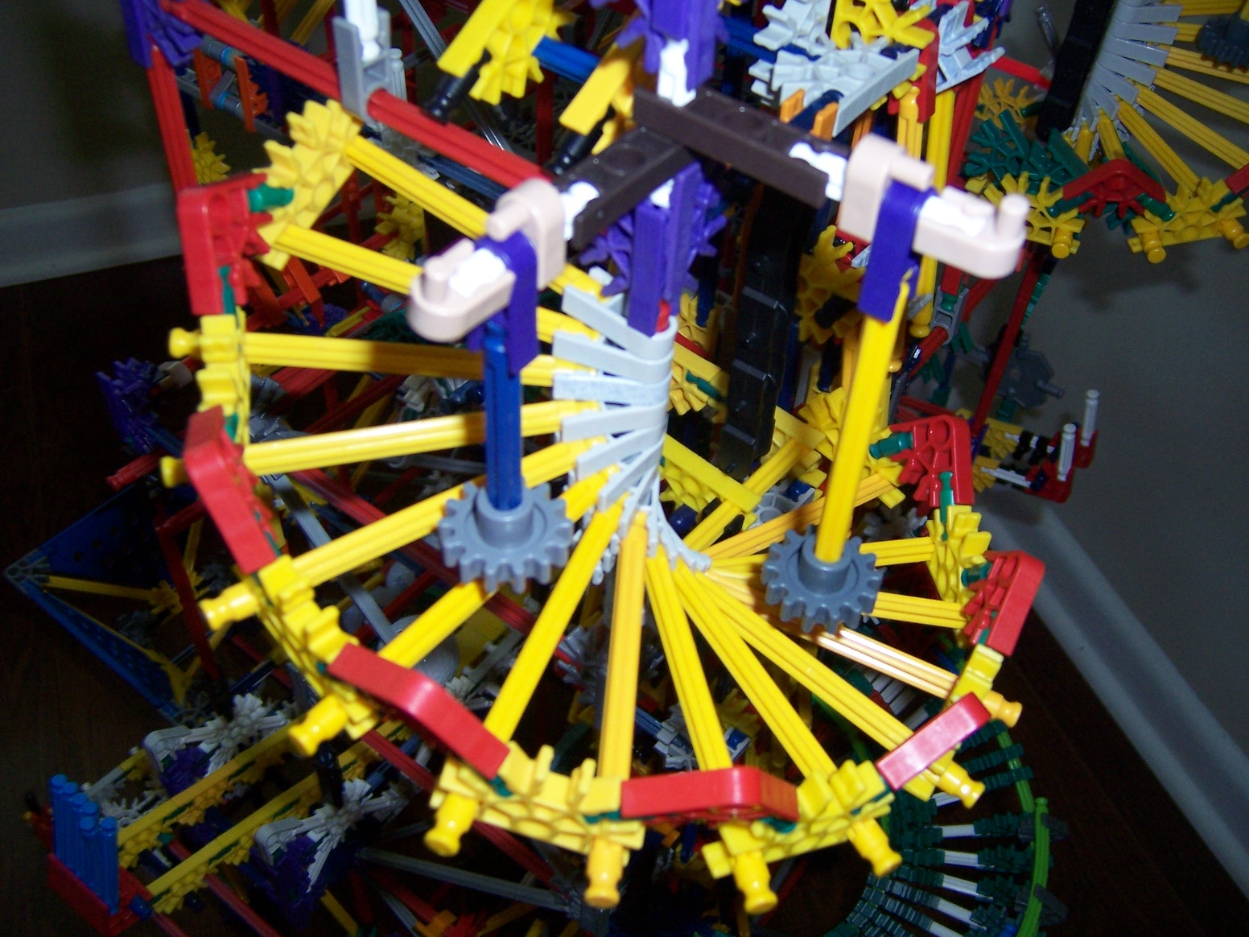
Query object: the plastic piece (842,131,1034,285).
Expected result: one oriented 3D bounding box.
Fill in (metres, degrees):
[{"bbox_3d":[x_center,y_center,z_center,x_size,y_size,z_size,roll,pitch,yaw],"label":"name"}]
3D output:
[{"bbox_3d":[0.048,-0.039,0.180,0.028,0.016,0.009,29,53,19],"label":"plastic piece"}]

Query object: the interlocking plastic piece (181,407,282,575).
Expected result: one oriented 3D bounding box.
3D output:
[{"bbox_3d":[-0.069,0.003,0.209,0.006,0.023,0.023,-21,23,-12],"label":"interlocking plastic piece"}]

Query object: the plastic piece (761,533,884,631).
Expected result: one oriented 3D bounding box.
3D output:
[{"bbox_3d":[0.043,0.022,0.254,0.025,0.013,0.025,1,49,-1],"label":"plastic piece"}]

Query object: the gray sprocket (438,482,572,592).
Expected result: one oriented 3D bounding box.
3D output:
[{"bbox_3d":[-0.022,0.010,0.225,0.025,0.013,0.025,2,47,-2],"label":"gray sprocket"}]

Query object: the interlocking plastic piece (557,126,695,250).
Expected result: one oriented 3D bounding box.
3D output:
[{"bbox_3d":[0.000,-0.048,0.196,0.009,0.006,0.036,33,55,22],"label":"interlocking plastic piece"}]

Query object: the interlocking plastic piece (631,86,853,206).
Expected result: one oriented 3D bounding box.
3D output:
[{"bbox_3d":[0.019,-0.054,0.194,0.036,0.006,0.009,29,53,19],"label":"interlocking plastic piece"}]

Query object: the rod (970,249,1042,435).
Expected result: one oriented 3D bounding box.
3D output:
[{"bbox_3d":[0.183,-0.060,0.564,0.006,0.130,0.006,28,52,21],"label":"rod"}]

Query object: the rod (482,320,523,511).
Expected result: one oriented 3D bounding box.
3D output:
[{"bbox_3d":[-0.021,-0.006,0.207,0.006,0.054,0.006,32,53,23],"label":"rod"}]

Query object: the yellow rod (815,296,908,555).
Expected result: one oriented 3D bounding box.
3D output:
[{"bbox_3d":[0.043,-0.004,0.224,0.006,0.086,0.006,28,54,21],"label":"yellow rod"}]

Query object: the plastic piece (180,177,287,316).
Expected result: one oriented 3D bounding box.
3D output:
[{"bbox_3d":[-0.077,-0.044,0.233,0.006,0.023,0.023,3,19,9],"label":"plastic piece"}]

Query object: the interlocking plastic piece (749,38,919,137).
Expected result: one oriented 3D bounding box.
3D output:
[{"bbox_3d":[0.047,-0.089,0.267,0.023,0.006,0.037,30,53,22],"label":"interlocking plastic piece"}]

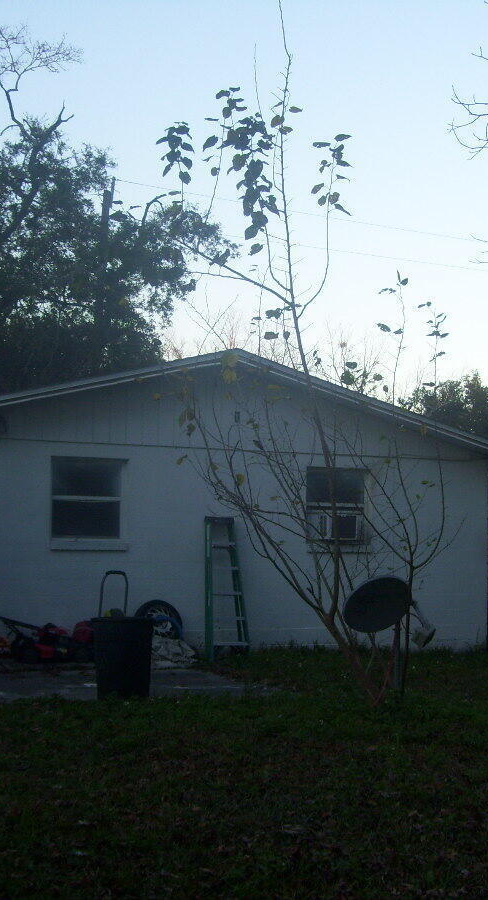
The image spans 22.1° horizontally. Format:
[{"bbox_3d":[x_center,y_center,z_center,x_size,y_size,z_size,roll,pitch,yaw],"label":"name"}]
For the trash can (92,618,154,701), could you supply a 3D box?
[{"bbox_3d":[-1.105,1.892,11.424,0.550,0.710,0.550,1,-4,0],"label":"trash can"}]

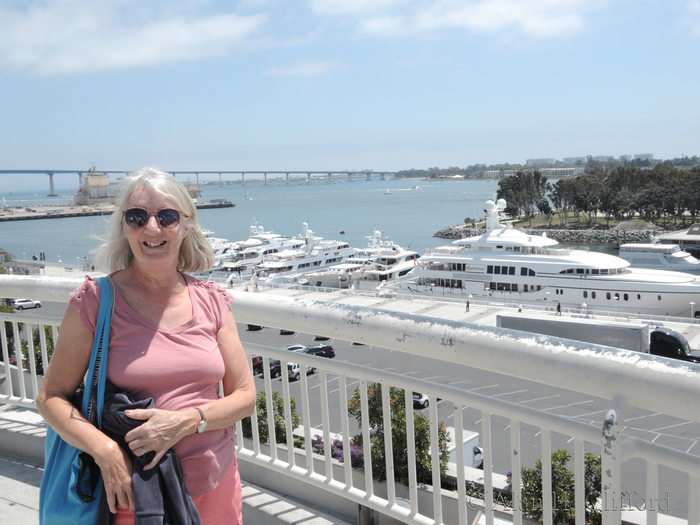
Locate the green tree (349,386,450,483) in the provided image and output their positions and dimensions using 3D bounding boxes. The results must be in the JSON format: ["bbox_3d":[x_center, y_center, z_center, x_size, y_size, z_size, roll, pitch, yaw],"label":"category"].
[{"bbox_3d":[1.090,3.860,16.300,2.350,2.250,2.100,4,9,38],"label":"green tree"}]

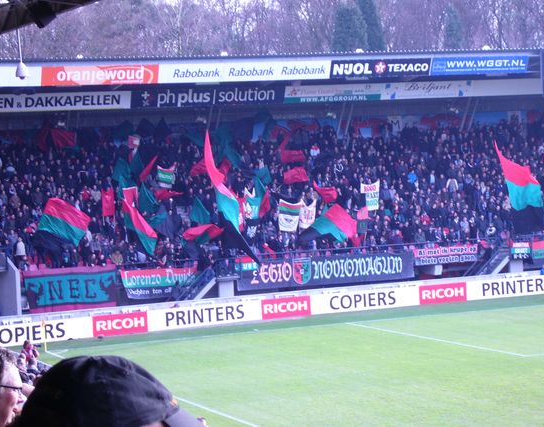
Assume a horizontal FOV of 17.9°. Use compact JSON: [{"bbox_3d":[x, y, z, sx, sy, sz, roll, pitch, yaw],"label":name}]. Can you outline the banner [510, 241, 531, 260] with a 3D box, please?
[{"bbox_3d":[14.027,2.145,97.553,1.300,1.020,0.060,-4,2,-26],"label":"banner"}]

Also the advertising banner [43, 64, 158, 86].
[{"bbox_3d":[-8.572,-6.925,86.457,6.187,1.000,0.100,-4,16,-26],"label":"advertising banner"}]

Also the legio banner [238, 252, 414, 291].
[{"bbox_3d":[2.853,3.093,92.151,10.600,1.400,0.060,-4,2,-26],"label":"legio banner"}]

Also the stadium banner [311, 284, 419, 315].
[{"bbox_3d":[4.848,4.477,89.063,6.188,0.980,0.100,-4,2,-23],"label":"stadium banner"}]

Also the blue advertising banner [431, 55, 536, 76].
[{"bbox_3d":[11.532,-8.244,96.182,6.442,1.000,0.100,-4,16,-26],"label":"blue advertising banner"}]

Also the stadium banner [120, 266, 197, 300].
[{"bbox_3d":[-5.753,3.538,87.986,4.200,1.500,0.060,-4,2,-26],"label":"stadium banner"}]

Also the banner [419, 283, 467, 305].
[{"bbox_3d":[8.975,4.216,90.841,2.852,0.980,0.100,-4,2,-22],"label":"banner"}]

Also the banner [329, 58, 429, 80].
[{"bbox_3d":[5.864,-7.852,93.440,6.174,1.000,0.100,-4,16,-26],"label":"banner"}]

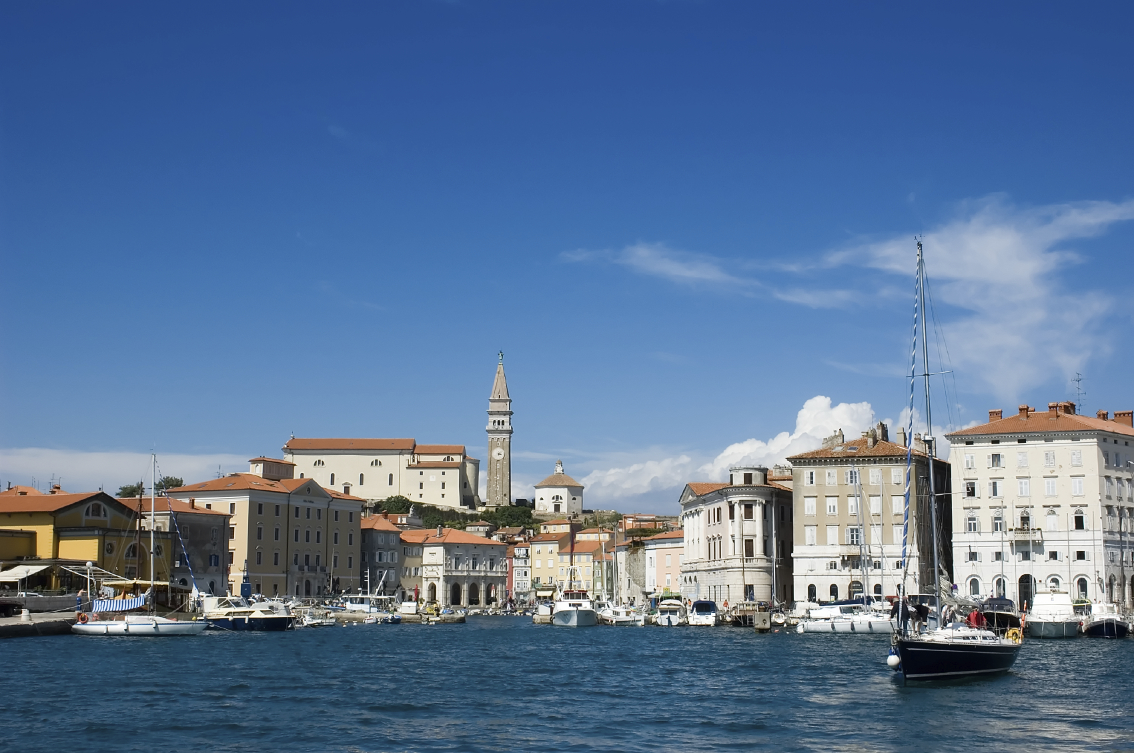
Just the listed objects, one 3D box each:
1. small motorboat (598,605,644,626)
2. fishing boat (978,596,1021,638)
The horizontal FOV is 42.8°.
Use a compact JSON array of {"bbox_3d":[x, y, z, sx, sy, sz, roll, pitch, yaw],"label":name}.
[{"bbox_3d":[6.107,26.535,160.926,5.200,2.306,2.100,4,-9,-23],"label":"small motorboat"},{"bbox_3d":[37.496,20.632,124.536,3.300,3.334,9.500,-4,-9,25],"label":"fishing boat"}]

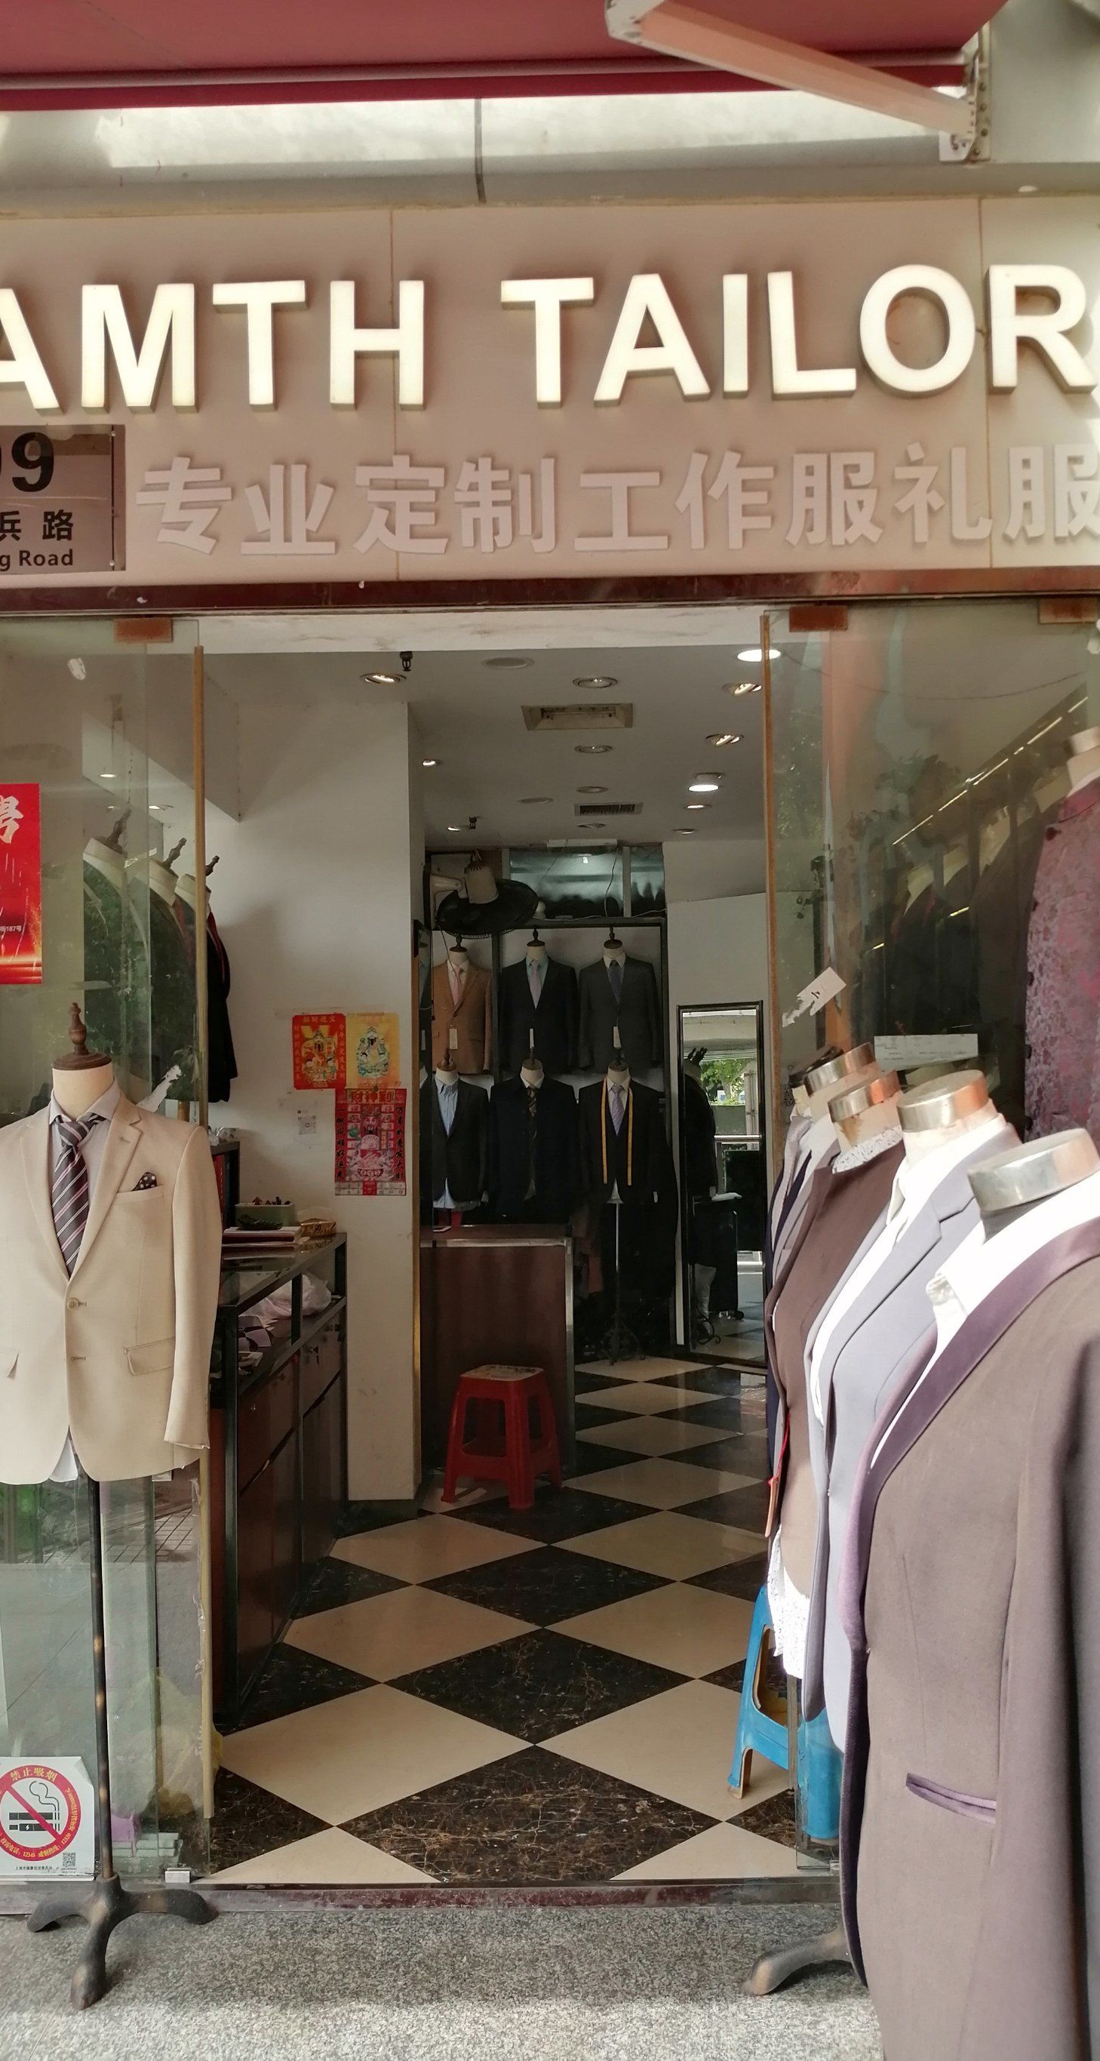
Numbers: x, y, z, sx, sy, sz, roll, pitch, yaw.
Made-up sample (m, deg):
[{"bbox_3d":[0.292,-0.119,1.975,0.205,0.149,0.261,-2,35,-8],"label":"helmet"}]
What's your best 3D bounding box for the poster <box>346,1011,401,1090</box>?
[{"bbox_3d":[-0.708,0.082,6.194,0.210,0.302,0.010,-1,-2,1],"label":"poster"}]

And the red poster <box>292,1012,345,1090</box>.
[{"bbox_3d":[-0.851,0.074,5.701,0.203,0.285,0.005,-1,-2,1],"label":"red poster"}]

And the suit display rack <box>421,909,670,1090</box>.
[{"bbox_3d":[-0.029,-0.186,9.431,1.530,1.090,0.450,-1,-2,1],"label":"suit display rack"}]

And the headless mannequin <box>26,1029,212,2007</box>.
[{"bbox_3d":[-0.905,0.868,3.029,0.430,1.850,0.350,-1,-2,-3],"label":"headless mannequin"}]

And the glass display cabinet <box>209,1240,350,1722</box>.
[{"bbox_3d":[-1.054,1.263,4.772,0.550,1.060,1.620,-1,-2,1],"label":"glass display cabinet"}]

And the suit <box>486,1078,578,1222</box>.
[{"bbox_3d":[-0.091,0.659,8.740,0.510,0.820,0.270,-1,-2,1],"label":"suit"}]

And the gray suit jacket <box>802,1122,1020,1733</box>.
[{"bbox_3d":[0.540,0.538,2.049,0.310,0.840,0.460,0,-2,-14],"label":"gray suit jacket"}]

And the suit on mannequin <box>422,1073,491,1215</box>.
[{"bbox_3d":[-0.599,0.660,9.197,0.500,0.820,0.300,-1,-2,1],"label":"suit on mannequin"}]

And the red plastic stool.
[{"bbox_3d":[-0.186,1.608,6.163,0.355,0.480,0.355,-2,-2,22],"label":"red plastic stool"}]

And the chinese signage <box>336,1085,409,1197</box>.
[{"bbox_3d":[-0.660,0.408,5.687,0.260,0.410,0.005,-1,-2,1],"label":"chinese signage"}]

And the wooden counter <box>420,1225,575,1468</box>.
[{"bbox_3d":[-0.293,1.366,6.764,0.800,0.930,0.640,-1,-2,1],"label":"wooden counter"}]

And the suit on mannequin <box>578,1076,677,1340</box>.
[{"bbox_3d":[0.457,1.050,9.158,0.560,1.550,0.320,-1,-2,1],"label":"suit on mannequin"}]

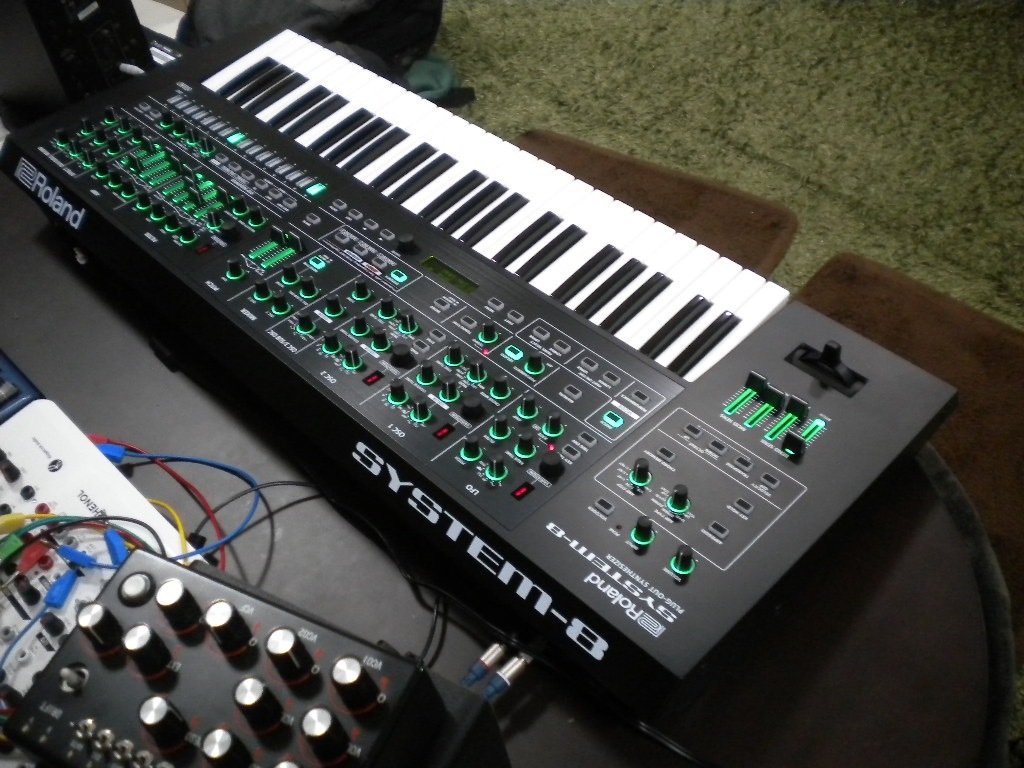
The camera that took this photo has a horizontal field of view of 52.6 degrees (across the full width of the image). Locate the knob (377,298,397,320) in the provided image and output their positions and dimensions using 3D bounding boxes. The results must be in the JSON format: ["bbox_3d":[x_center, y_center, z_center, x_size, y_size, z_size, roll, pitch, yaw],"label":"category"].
[{"bbox_3d":[-0.101,-0.062,0.840,0.015,0.015,0.015,-1,45,1],"label":"knob"}]

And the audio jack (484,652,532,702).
[{"bbox_3d":[-0.004,0.189,0.666,0.040,0.013,0.013,-40,56,-24],"label":"audio jack"}]

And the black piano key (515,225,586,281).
[{"bbox_3d":[0.034,-0.113,0.885,0.011,0.012,0.080,35,64,31],"label":"black piano key"}]

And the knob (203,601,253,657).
[{"bbox_3d":[-0.154,0.133,0.564,0.019,0.025,0.019,-5,50,6],"label":"knob"}]

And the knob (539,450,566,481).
[{"bbox_3d":[0.029,0.056,0.732,0.018,0.013,0.018,-1,45,1],"label":"knob"}]

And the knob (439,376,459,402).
[{"bbox_3d":[-0.048,0.003,0.785,0.015,0.017,0.015,-1,45,1],"label":"knob"}]

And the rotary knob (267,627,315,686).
[{"bbox_3d":[-0.139,0.165,0.641,0.018,0.025,0.018,17,56,21],"label":"rotary knob"}]

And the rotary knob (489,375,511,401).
[{"bbox_3d":[-0.009,0.001,0.786,0.015,0.017,0.015,-1,45,1],"label":"rotary knob"}]

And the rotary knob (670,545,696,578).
[{"bbox_3d":[0.109,0.111,0.658,0.015,0.015,0.015,-1,45,1],"label":"rotary knob"}]

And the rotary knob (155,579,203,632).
[{"bbox_3d":[-0.185,0.123,0.577,0.019,0.025,0.019,-5,50,6],"label":"rotary knob"}]

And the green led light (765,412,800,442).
[{"bbox_3d":[0.199,0.030,0.760,0.007,0.003,0.035,35,55,31],"label":"green led light"}]

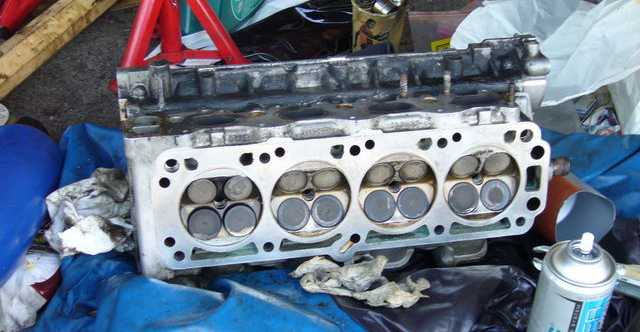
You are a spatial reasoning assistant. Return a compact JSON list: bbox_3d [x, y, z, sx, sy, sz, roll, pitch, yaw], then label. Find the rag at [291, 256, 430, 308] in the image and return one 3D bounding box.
[{"bbox_3d":[0.043,0.121,0.960,0.140,0.026,0.050,8,33,9],"label":"rag"}]

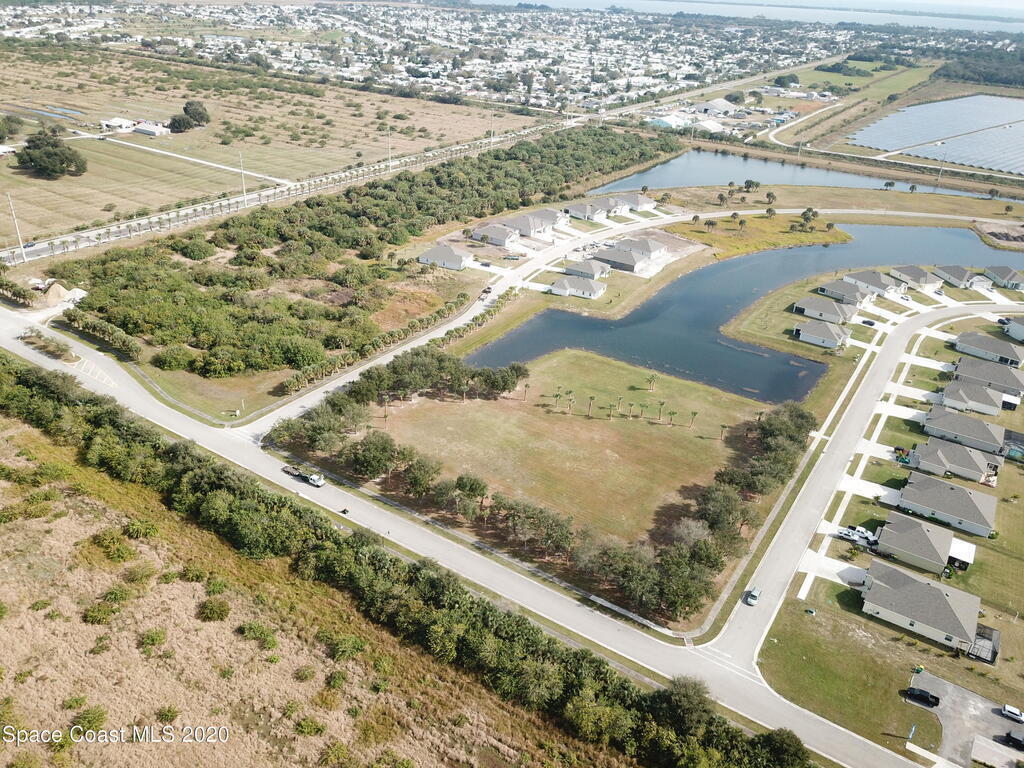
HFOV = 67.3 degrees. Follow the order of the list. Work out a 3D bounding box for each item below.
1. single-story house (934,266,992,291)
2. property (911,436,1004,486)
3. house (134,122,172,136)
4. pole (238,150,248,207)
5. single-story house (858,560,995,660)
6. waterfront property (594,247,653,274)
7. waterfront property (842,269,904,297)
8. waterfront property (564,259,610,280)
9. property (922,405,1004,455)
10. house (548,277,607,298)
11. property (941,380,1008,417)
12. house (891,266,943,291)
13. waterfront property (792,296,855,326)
[{"bbox_3d":[204.383,-49.014,348.655,13.142,5.328,21.258,-4,28,-12],"label":"single-story house"},{"bbox_3d":[115.450,18.730,198.790,20.180,6.110,13.150,18,31,27],"label":"property"},{"bbox_3d":[-250.540,-177.480,537.150,22.220,5.100,13.450,17,31,24],"label":"house"},{"bbox_3d":[-141.722,-107.485,405.622,0.800,28.488,0.800,18,31,27],"label":"pole"},{"bbox_3d":[81.780,42.350,149.940,22.930,6.830,14.270,19,32,28],"label":"single-story house"},{"bbox_3d":[47.210,-54.980,331.490,19.460,6.730,15.180,18,31,26],"label":"waterfront property"},{"bbox_3d":[159.984,-45.668,337.894,15.318,5.763,20.831,-14,32,-28],"label":"waterfront property"},{"bbox_3d":[33.340,-51.110,337.650,14.861,5.441,13.706,20,32,29],"label":"waterfront property"},{"bbox_3d":[125.650,11.690,213.130,18.950,6.110,12.530,19,32,28],"label":"property"},{"bbox_3d":[26.770,-38.530,299.180,16.810,5.910,14.670,17,31,25],"label":"house"},{"bbox_3d":[146.214,3.133,243.271,14.849,5.555,14.273,18,31,27],"label":"property"},{"bbox_3d":[182.542,-48.768,346.330,12.905,5.281,18.681,-4,28,-13],"label":"house"},{"bbox_3d":[125.260,-30.242,305.582,21.312,5.472,13.859,20,32,30],"label":"waterfront property"}]

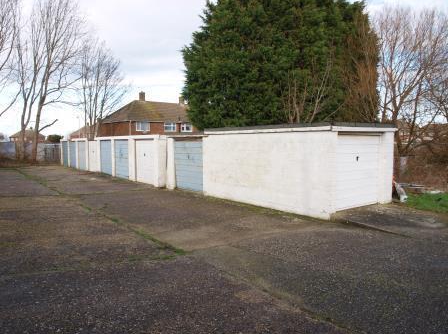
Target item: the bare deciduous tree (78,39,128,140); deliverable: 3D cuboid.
[{"bbox_3d":[-13.410,-7.321,40.009,5.500,12.700,5.300,-2,4,-18],"label":"bare deciduous tree"}]

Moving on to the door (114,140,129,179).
[{"bbox_3d":[-5.101,-0.379,18.234,0.100,1.838,1.781,-3,5,-36],"label":"door"}]

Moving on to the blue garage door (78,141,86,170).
[{"bbox_3d":[-9.798,-0.758,25.200,0.140,2.000,2.080,-3,5,-37],"label":"blue garage door"}]

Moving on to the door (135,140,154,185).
[{"bbox_3d":[-3.415,-0.201,15.925,0.100,1.856,1.874,-3,5,-36],"label":"door"}]

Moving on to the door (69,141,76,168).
[{"bbox_3d":[-11.254,-0.890,27.100,0.140,2.000,2.080,-3,5,-37],"label":"door"}]

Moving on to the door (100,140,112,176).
[{"bbox_3d":[-6.510,-0.520,20.226,0.100,1.829,1.752,-3,5,-36],"label":"door"}]

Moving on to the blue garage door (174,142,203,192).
[{"bbox_3d":[-1.266,-0.054,13.738,0.100,1.838,1.865,-3,5,-36],"label":"blue garage door"}]

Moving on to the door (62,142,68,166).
[{"bbox_3d":[-12.608,-1.005,28.900,0.140,2.000,2.080,-3,5,-37],"label":"door"}]

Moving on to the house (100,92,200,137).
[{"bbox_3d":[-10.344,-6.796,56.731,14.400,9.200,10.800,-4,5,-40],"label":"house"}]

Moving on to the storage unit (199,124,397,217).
[{"bbox_3d":[1.995,-0.111,11.343,2.864,2.278,5.524,-3,5,-36],"label":"storage unit"}]

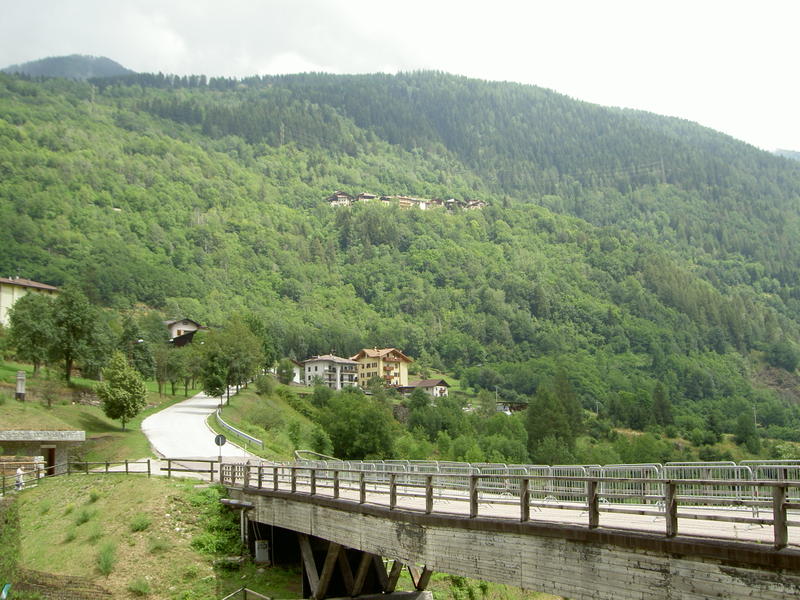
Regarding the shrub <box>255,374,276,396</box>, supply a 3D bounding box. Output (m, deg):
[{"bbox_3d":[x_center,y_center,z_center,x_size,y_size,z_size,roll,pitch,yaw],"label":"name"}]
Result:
[{"bbox_3d":[-20.892,13.281,140.000,3.300,3.200,3.300,0,-6,0],"label":"shrub"}]

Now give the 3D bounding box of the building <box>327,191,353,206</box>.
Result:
[{"bbox_3d":[-43.631,-72.839,650.000,18.000,11.200,14.000,1,-7,-5],"label":"building"}]

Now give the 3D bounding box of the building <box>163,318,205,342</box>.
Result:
[{"bbox_3d":[-58.579,8.291,245.000,9.800,6.700,9.800,2,-7,-18],"label":"building"}]

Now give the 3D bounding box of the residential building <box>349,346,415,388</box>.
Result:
[{"bbox_3d":[-6.055,22.486,295.000,15.000,13.200,13.500,6,-9,-42],"label":"residential building"}]

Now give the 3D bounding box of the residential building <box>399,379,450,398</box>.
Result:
[{"bbox_3d":[9.375,31.984,325.000,9.000,7.300,15.000,6,-9,-42],"label":"residential building"}]

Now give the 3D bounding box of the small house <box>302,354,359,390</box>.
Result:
[{"bbox_3d":[-21.822,22.764,283.000,10.500,11.300,15.000,5,-8,-40],"label":"small house"}]

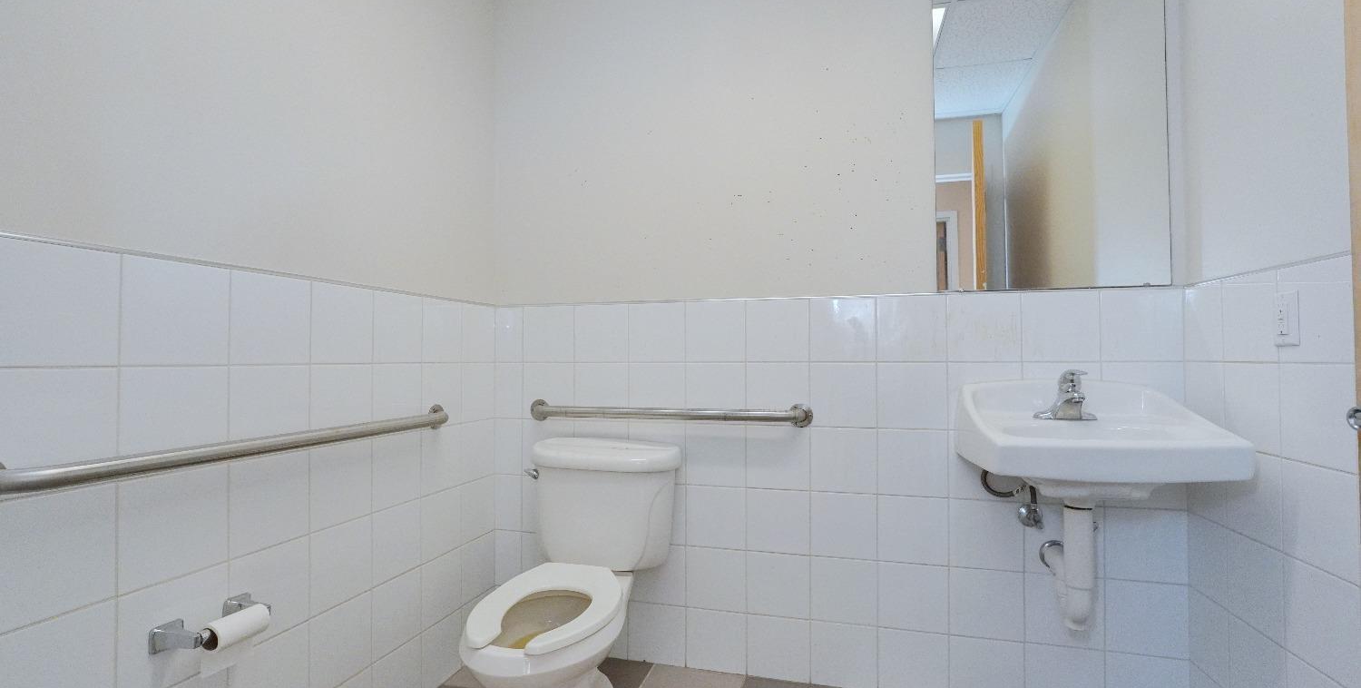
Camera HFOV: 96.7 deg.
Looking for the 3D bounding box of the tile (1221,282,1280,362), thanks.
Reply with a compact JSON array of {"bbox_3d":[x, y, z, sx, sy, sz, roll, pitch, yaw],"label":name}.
[{"bbox_3d":[1.333,-0.050,1.412,0.010,0.195,0.200,0,-1,15],"label":"tile"}]

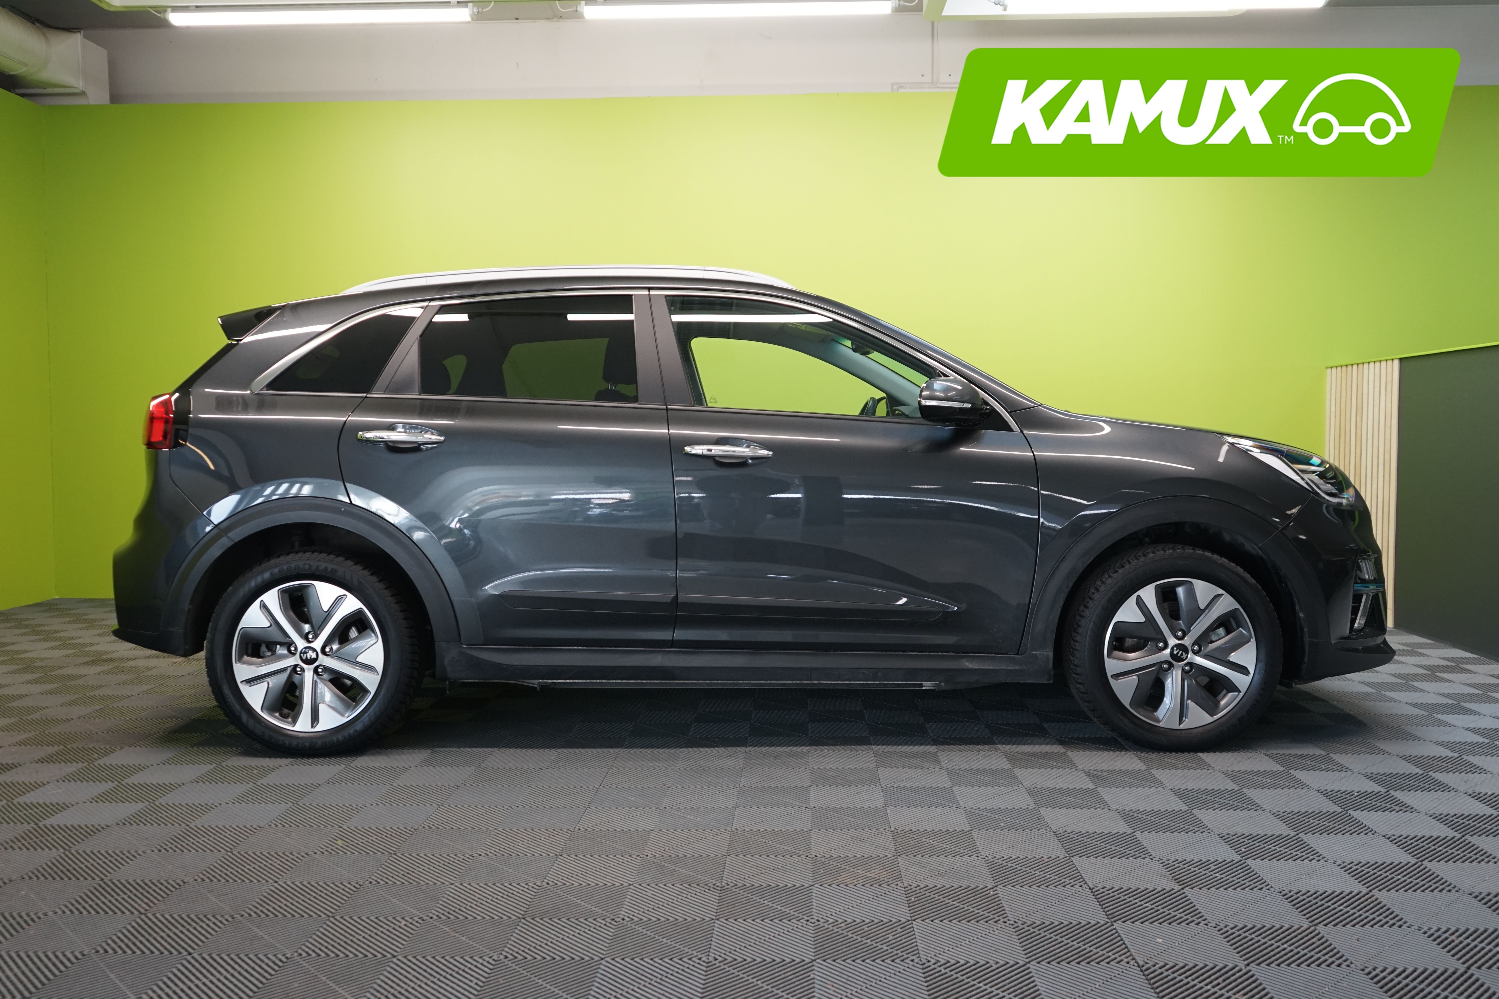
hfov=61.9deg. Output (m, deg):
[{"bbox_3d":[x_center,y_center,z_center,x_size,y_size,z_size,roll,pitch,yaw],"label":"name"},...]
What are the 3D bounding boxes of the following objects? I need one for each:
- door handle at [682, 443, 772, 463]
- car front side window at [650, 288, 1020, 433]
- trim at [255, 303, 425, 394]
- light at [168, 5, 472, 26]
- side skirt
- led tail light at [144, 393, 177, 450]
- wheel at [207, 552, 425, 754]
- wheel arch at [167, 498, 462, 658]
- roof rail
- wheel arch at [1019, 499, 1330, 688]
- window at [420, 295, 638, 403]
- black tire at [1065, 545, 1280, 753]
[{"bbox_3d":[-0.068,-0.142,3.849,0.277,0.056,0.055,0,2,0],"label":"door handle"},{"bbox_3d":[0.266,-0.449,3.984,1.170,0.490,0.110,0,-12,0],"label":"car front side window"},{"bbox_3d":[-1.297,-0.488,3.978,0.535,0.300,0.135,0,2,0],"label":"trim"},{"bbox_3d":[-2.130,-2.405,6.200,1.515,0.075,0.080,0,2,2],"label":"light"},{"bbox_3d":[-0.013,0.524,3.935,1.906,0.154,0.130,0,2,0],"label":"side skirt"},{"bbox_3d":[-1.899,-0.250,4.030,0.210,0.185,0.280,0,2,0],"label":"led tail light"},{"bbox_3d":[-1.365,0.479,3.980,0.666,0.660,0.220,0,2,0],"label":"wheel"},{"bbox_3d":[-1.337,0.239,3.871,0.920,0.497,0.120,0,2,0],"label":"wheel arch"},{"bbox_3d":[-0.595,-0.720,4.116,1.500,0.102,0.070,0,2,0],"label":"roof rail"},{"bbox_3d":[1.324,0.280,3.923,0.958,0.583,0.180,0,2,0],"label":"wheel arch"},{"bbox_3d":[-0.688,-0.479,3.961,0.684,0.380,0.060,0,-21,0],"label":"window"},{"bbox_3d":[1.333,0.467,3.966,0.666,0.660,0.220,0,2,0],"label":"black tire"}]

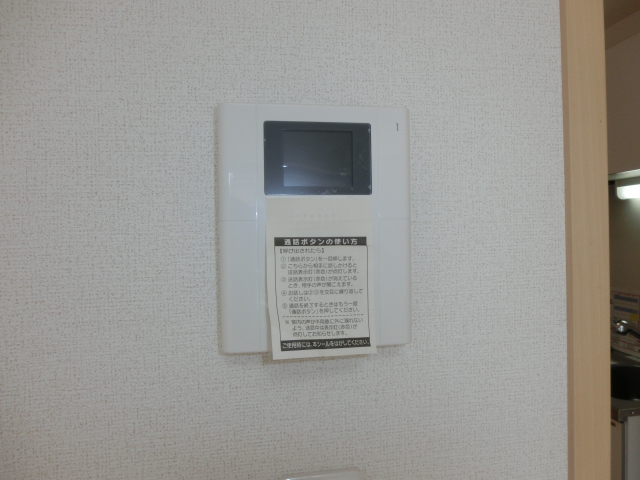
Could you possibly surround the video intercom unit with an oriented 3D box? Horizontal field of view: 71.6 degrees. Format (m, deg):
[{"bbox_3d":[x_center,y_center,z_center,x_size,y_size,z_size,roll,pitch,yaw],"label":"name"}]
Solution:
[{"bbox_3d":[-0.002,-0.011,0.373,0.158,0.200,0.030,-1,0,-8],"label":"video intercom unit"}]

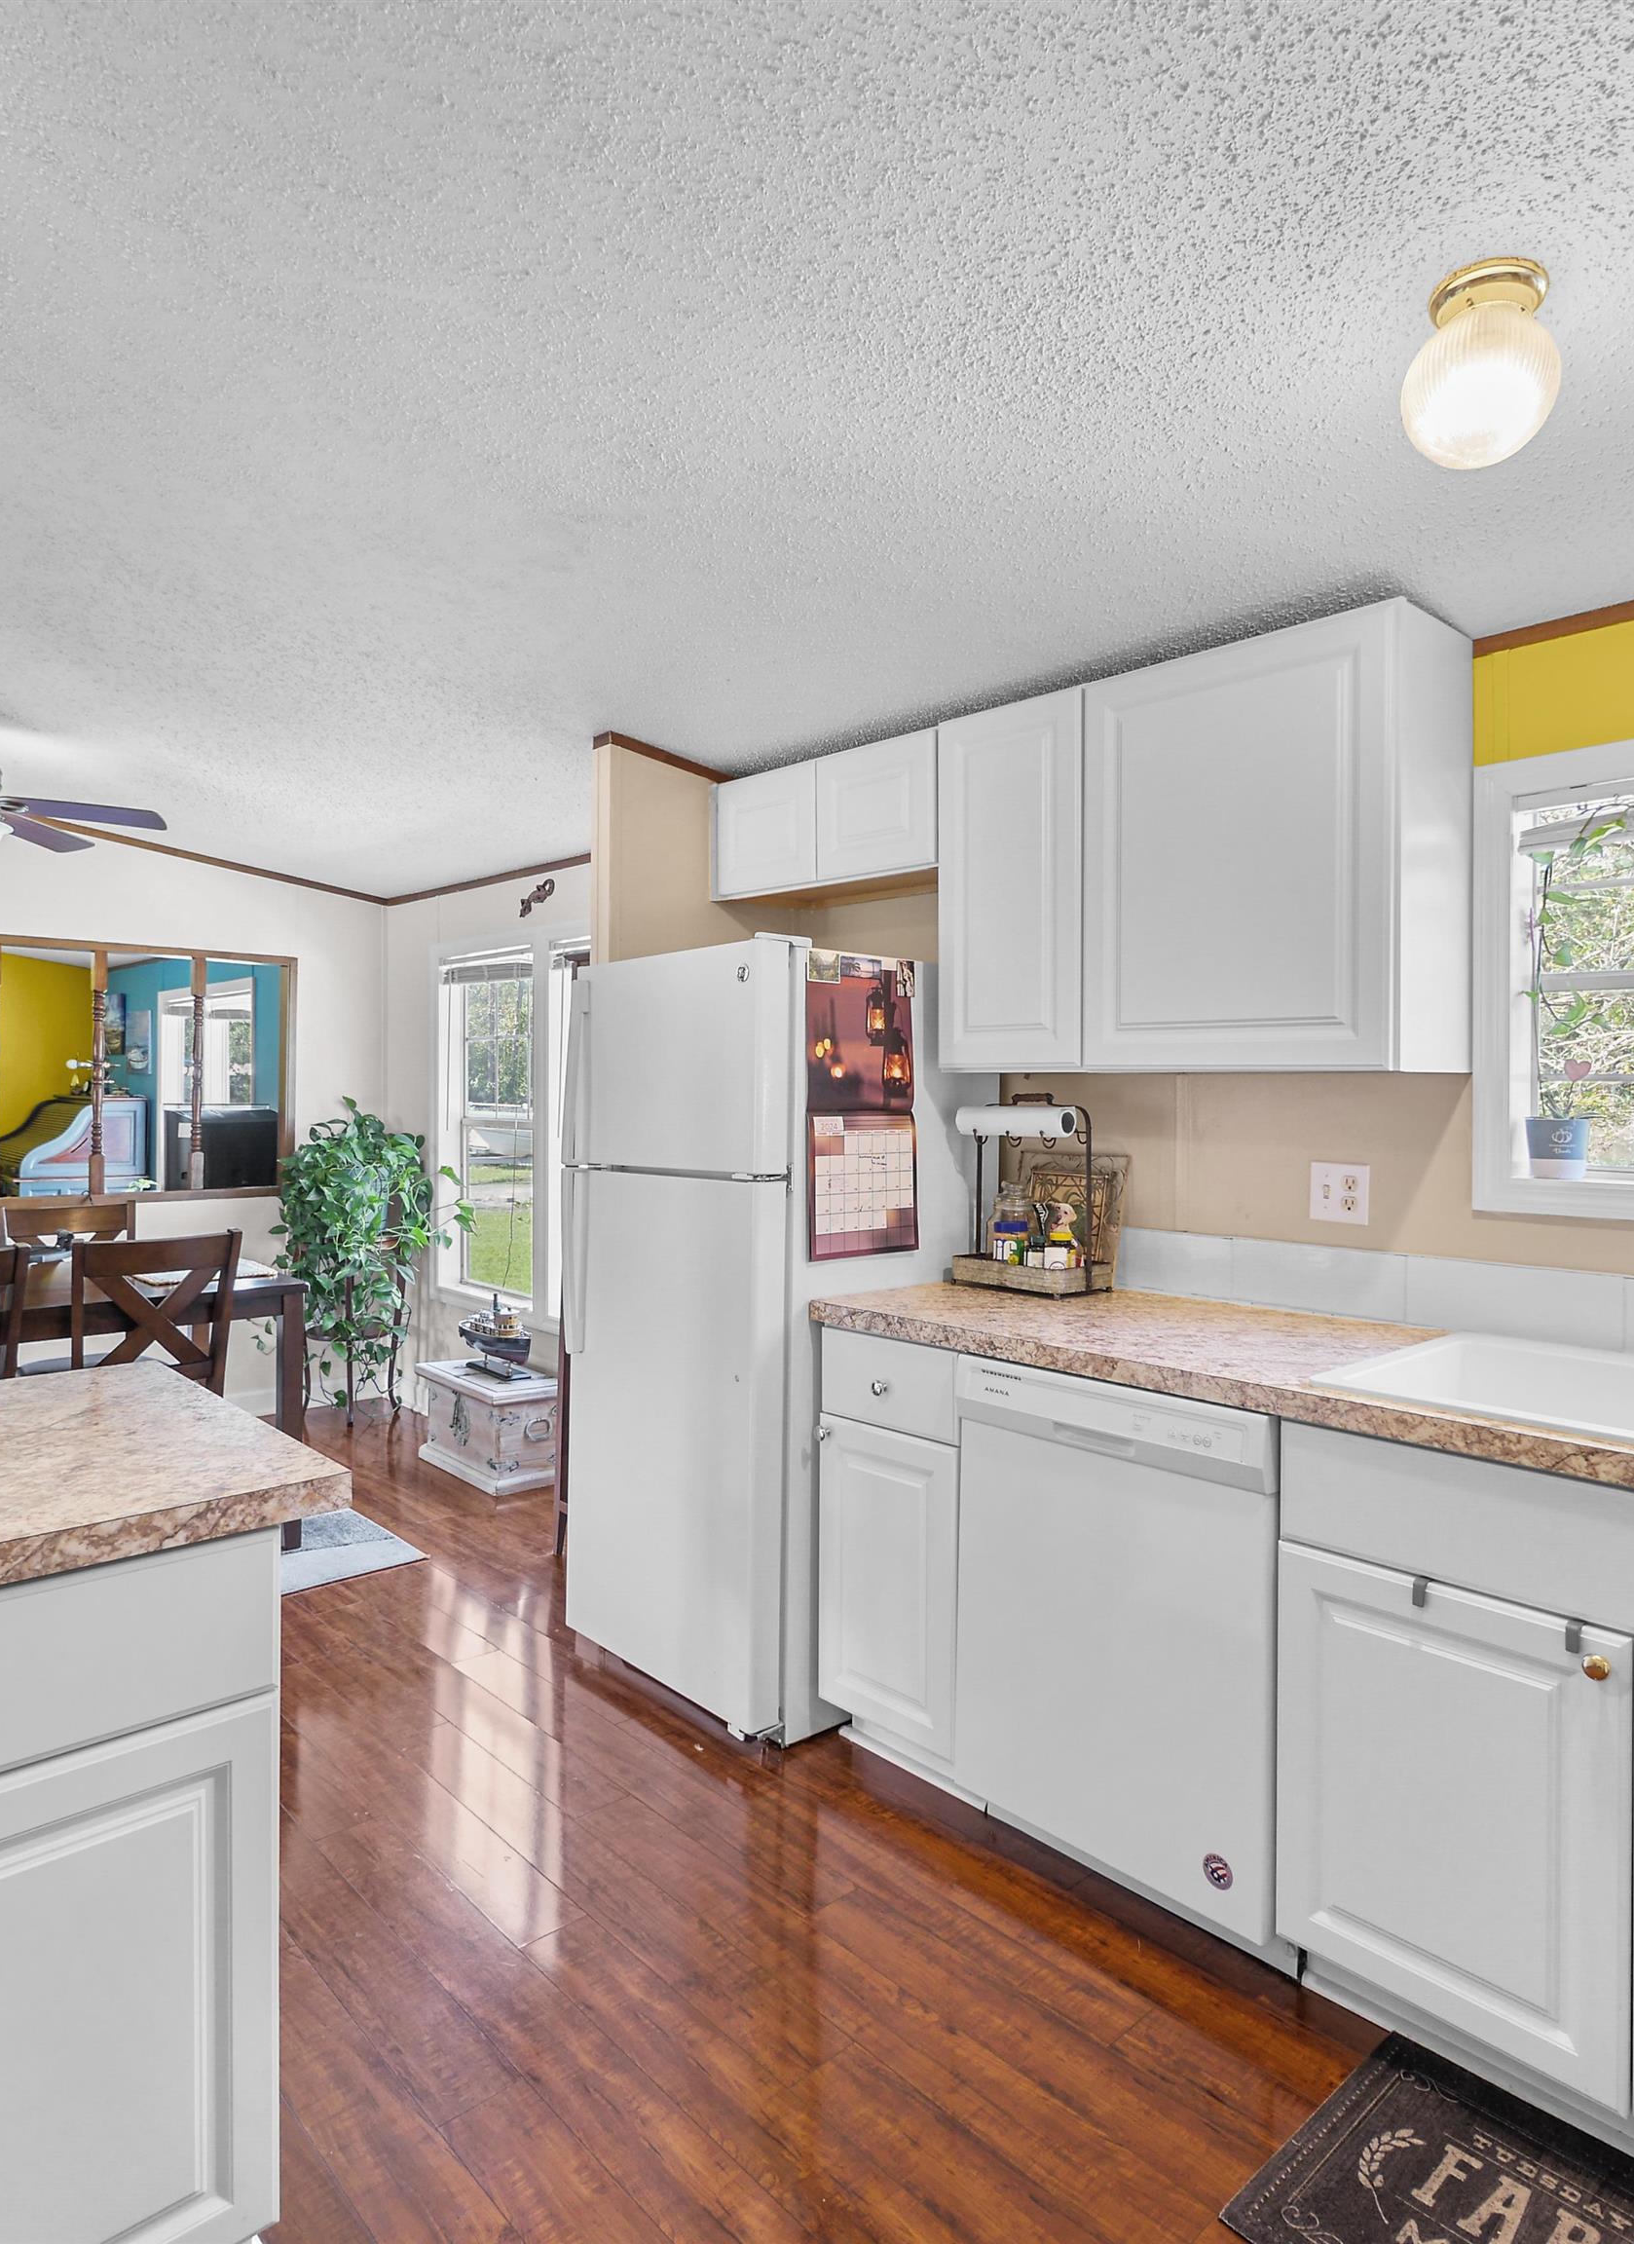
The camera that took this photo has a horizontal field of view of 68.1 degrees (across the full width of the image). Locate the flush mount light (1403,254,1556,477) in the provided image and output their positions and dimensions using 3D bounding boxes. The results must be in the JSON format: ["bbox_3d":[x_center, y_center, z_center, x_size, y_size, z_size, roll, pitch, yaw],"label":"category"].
[{"bbox_3d":[0.747,-0.837,1.355,0.158,0.187,0.158,9,-5,-41],"label":"flush mount light"}]

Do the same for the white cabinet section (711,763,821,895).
[{"bbox_3d":[-0.011,-0.719,3.125,0.340,0.295,0.384,0,1,-43],"label":"white cabinet section"}]

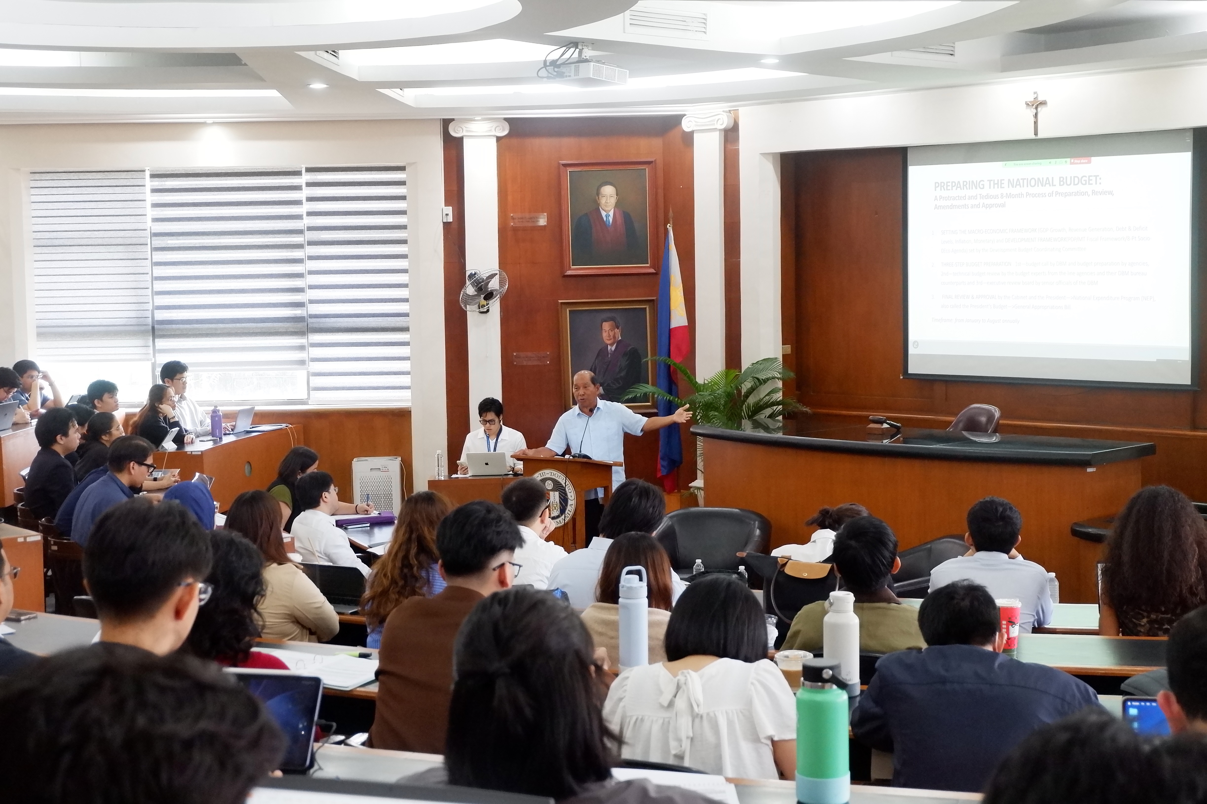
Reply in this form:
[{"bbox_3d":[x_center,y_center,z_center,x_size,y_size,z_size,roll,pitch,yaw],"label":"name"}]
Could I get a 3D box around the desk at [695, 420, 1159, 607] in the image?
[{"bbox_3d":[2.017,0.820,12.366,3.290,1.160,1.070,3,6,42],"label":"desk"}]

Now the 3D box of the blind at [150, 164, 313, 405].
[{"bbox_3d":[-3.143,-0.997,14.900,1.300,1.910,0.080,-1,5,0],"label":"blind"}]

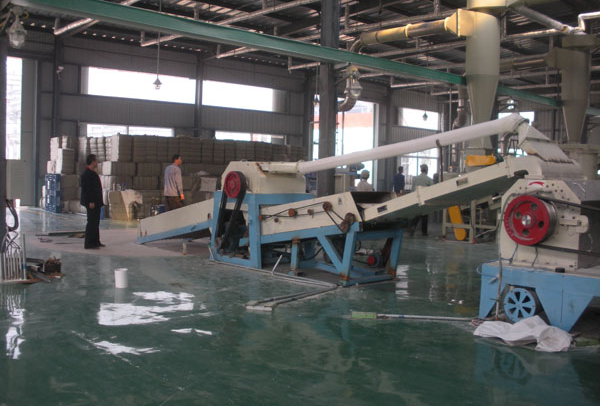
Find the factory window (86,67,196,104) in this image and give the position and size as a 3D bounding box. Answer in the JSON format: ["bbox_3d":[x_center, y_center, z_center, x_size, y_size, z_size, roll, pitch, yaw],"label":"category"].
[{"bbox_3d":[-5.650,-4.240,22.760,4.450,1.020,0.150,-1,4,-41],"label":"factory window"}]

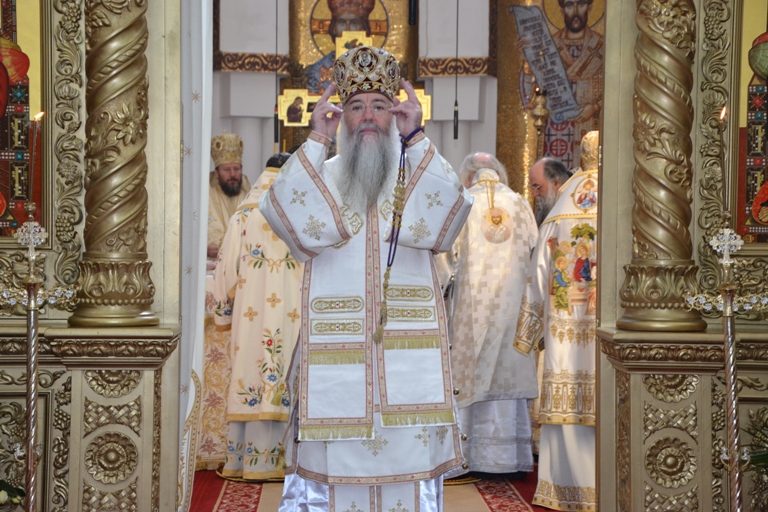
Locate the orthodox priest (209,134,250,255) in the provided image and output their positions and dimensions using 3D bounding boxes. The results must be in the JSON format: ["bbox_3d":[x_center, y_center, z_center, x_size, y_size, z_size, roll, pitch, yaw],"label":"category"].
[{"bbox_3d":[-0.966,0.187,10.200,0.600,1.900,0.480,1,0,-16],"label":"orthodox priest"}]

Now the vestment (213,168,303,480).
[{"bbox_3d":[-0.585,0.342,8.500,0.600,1.599,0.460,1,0,6],"label":"vestment"}]

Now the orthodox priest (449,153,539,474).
[{"bbox_3d":[0.559,0.306,8.500,0.580,1.670,0.480,1,0,-9],"label":"orthodox priest"}]

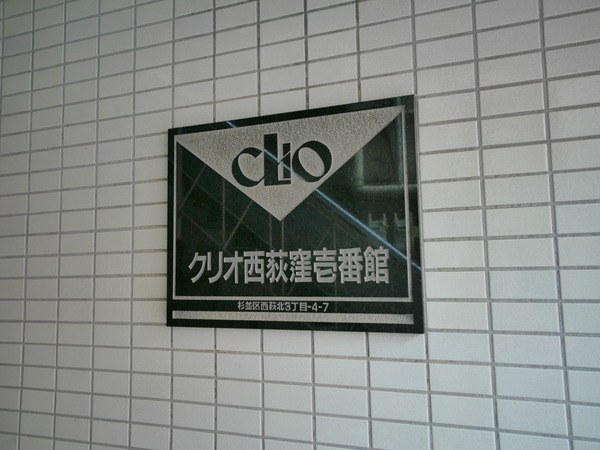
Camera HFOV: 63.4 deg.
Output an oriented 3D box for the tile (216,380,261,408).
[{"bbox_3d":[-0.115,0.320,0.922,0.095,0.045,0.008,-3,-6,20],"label":"tile"}]

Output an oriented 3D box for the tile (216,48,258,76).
[{"bbox_3d":[-0.127,-0.326,0.979,0.095,0.045,0.008,-3,-6,20],"label":"tile"}]

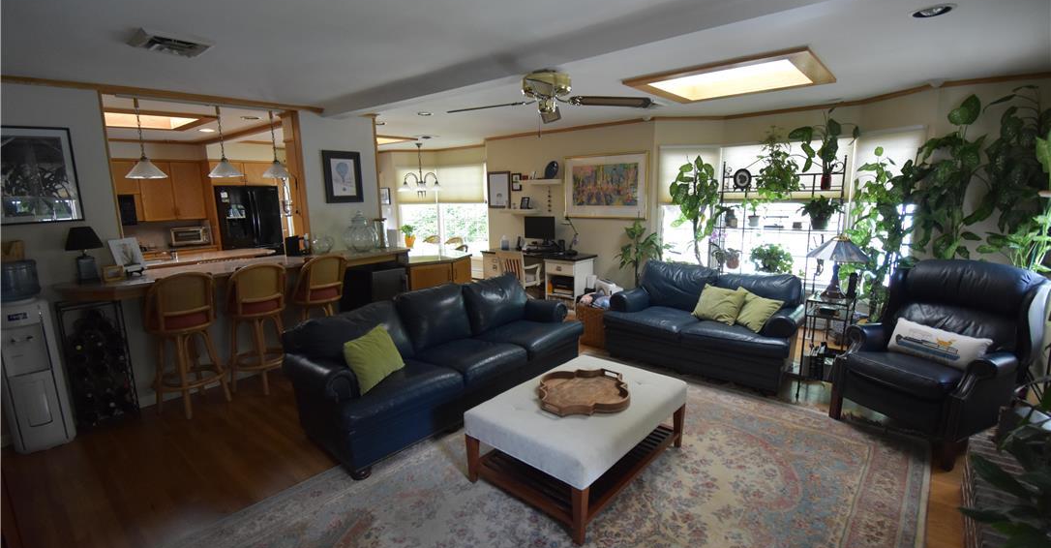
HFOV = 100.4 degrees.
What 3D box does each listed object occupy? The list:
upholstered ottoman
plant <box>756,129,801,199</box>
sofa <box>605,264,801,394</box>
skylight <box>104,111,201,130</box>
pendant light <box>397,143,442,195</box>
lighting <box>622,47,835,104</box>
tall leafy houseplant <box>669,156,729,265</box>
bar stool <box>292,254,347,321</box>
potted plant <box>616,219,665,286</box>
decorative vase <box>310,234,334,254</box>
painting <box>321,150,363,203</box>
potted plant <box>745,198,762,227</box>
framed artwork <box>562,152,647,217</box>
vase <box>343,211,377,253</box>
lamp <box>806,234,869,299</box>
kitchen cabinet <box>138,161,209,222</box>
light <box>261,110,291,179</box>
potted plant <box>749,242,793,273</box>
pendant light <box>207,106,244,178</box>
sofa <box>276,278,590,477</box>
[{"bbox_3d":[0.350,0.937,2.630,0.780,0.435,1.150,8,13,41],"label":"upholstered ottoman"},{"bbox_3d":[2.786,-1.219,4.828,0.450,0.750,0.450,7,13,38],"label":"plant"},{"bbox_3d":[1.712,0.415,4.250,1.600,0.880,0.930,7,12,39],"label":"sofa"},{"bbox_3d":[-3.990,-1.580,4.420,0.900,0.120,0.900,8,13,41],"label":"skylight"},{"bbox_3d":[-1.587,-1.566,6.500,0.630,0.800,0.630,8,13,41],"label":"pendant light"},{"bbox_3d":[1.543,-1.471,3.302,1.180,0.110,1.180,9,14,41],"label":"lighting"},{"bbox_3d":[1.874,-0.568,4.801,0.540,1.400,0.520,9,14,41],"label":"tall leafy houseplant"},{"bbox_3d":[-1.938,0.357,4.267,0.500,1.090,0.480,7,13,38],"label":"bar stool"},{"bbox_3d":[1.367,-0.008,5.313,0.540,1.250,0.520,9,14,41],"label":"potted plant"},{"bbox_3d":[-2.015,-0.298,4.328,0.225,0.190,0.225,7,13,38],"label":"decorative vase"},{"bbox_3d":[-1.810,-0.967,4.373,0.030,0.500,0.385,9,14,41],"label":"painting"},{"bbox_3d":[2.420,-0.652,4.650,0.170,0.290,0.170,7,12,39],"label":"potted plant"},{"bbox_3d":[1.062,-1.194,5.995,1.270,0.860,0.040,7,13,38],"label":"framed artwork"},{"bbox_3d":[-1.649,-0.433,4.352,0.340,0.420,0.340,9,14,41],"label":"vase"},{"bbox_3d":[2.519,-0.056,3.532,0.410,0.520,0.410,7,13,38],"label":"lamp"},{"bbox_3d":[-5.384,-1.280,6.695,0.330,0.880,0.760,9,14,41],"label":"kitchen cabinet"},{"bbox_3d":[-2.314,-1.195,4.050,0.270,0.600,0.270,8,13,41],"label":"light"},{"bbox_3d":[2.559,-0.156,4.550,0.420,0.330,0.400,7,12,39],"label":"potted plant"},{"bbox_3d":[-2.605,-1.126,3.751,0.275,0.600,0.275,7,13,38],"label":"pendant light"},{"bbox_3d":[-0.517,0.566,3.619,0.920,0.830,2.430,8,14,39],"label":"sofa"}]

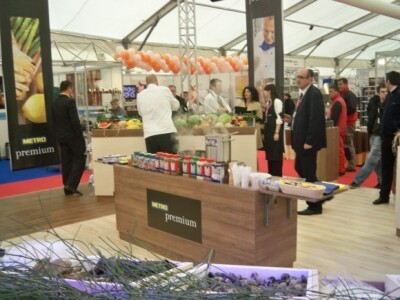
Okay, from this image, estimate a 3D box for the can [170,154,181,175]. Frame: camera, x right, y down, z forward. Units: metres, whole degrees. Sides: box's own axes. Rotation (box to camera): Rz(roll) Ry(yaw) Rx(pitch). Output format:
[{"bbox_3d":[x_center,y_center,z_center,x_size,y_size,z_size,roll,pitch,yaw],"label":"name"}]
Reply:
[{"bbox_3d":[-0.228,0.137,3.885,0.072,0.180,0.072,-9,10,-44],"label":"can"}]

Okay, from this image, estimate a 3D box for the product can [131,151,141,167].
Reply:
[{"bbox_3d":[-0.671,0.091,4.424,0.080,0.145,0.080,-8,10,-44],"label":"product can"}]

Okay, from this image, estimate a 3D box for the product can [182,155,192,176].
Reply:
[{"bbox_3d":[-0.113,0.140,3.785,0.070,0.180,0.070,-8,10,-43],"label":"product can"}]

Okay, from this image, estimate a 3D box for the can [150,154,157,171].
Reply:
[{"bbox_3d":[-0.454,0.122,4.128,0.069,0.157,0.069,-1,7,0],"label":"can"}]

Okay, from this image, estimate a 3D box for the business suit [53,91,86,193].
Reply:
[{"bbox_3d":[-2.032,-0.176,6.656,0.470,1.760,0.330,4,9,36],"label":"business suit"}]

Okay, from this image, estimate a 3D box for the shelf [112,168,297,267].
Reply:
[{"bbox_3d":[-0.033,0.601,4.053,0.566,0.795,1.855,-9,10,-44],"label":"shelf"}]

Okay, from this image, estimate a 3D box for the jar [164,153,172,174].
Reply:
[{"bbox_3d":[-0.291,0.131,3.898,0.073,0.175,0.073,-1,7,0],"label":"jar"}]

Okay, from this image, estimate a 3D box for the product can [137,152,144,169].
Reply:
[{"bbox_3d":[-0.594,0.106,4.250,0.073,0.150,0.073,-1,7,0],"label":"product can"}]

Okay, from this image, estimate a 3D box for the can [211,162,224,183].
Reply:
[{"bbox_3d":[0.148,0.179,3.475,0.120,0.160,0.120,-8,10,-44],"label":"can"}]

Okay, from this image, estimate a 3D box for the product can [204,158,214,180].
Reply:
[{"bbox_3d":[0.079,0.155,3.610,0.070,0.180,0.070,-1,7,0],"label":"product can"}]

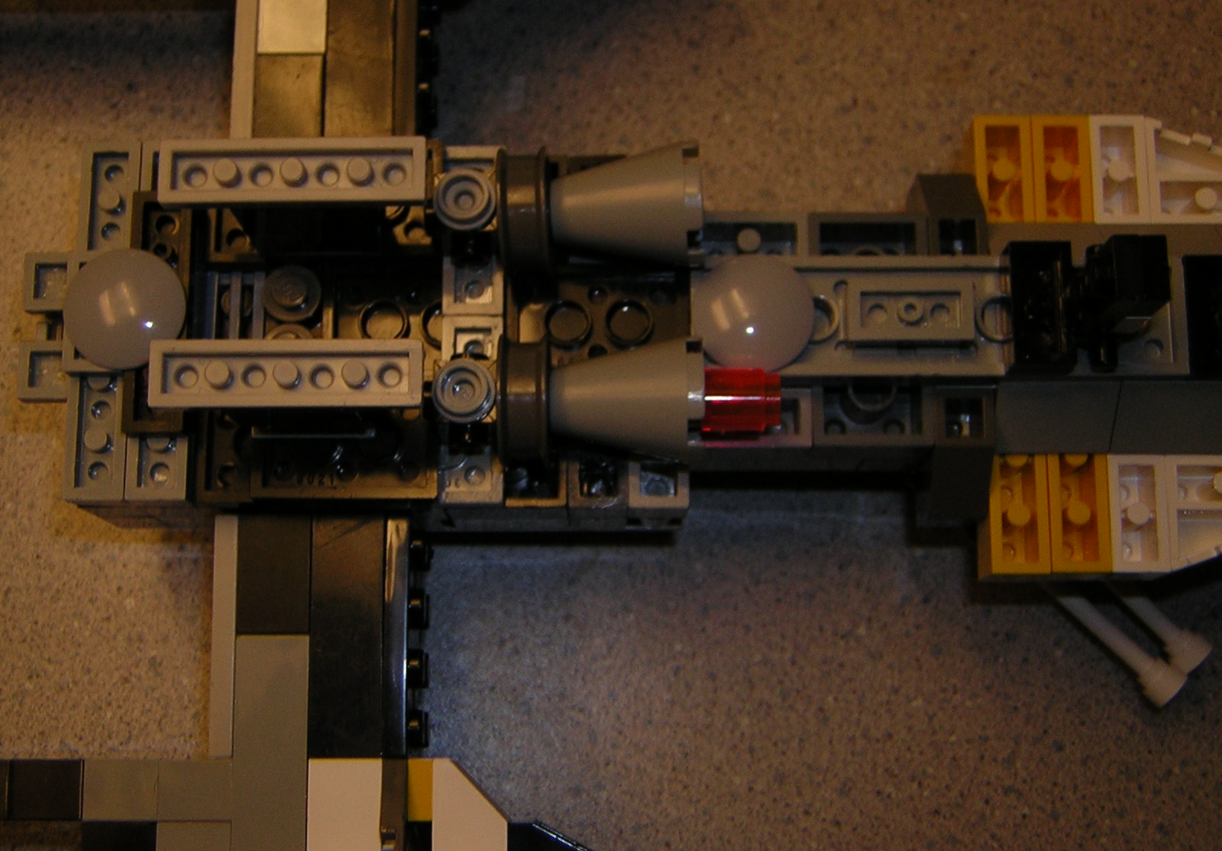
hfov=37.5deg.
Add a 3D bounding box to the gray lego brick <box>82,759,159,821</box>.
[{"bbox_3d":[-0.063,0.048,0.236,0.010,0.009,0.008,0,79,1],"label":"gray lego brick"}]

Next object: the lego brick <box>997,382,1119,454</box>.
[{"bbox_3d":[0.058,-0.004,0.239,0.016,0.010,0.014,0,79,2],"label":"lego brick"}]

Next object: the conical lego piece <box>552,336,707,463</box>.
[{"bbox_3d":[0.002,-0.003,0.225,0.019,0.016,0.016,0,79,1],"label":"conical lego piece"}]

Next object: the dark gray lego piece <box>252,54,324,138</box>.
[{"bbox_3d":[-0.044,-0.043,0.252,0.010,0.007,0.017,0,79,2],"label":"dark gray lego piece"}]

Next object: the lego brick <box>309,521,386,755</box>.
[{"bbox_3d":[-0.034,0.028,0.239,0.010,0.009,0.032,0,79,1],"label":"lego brick"}]

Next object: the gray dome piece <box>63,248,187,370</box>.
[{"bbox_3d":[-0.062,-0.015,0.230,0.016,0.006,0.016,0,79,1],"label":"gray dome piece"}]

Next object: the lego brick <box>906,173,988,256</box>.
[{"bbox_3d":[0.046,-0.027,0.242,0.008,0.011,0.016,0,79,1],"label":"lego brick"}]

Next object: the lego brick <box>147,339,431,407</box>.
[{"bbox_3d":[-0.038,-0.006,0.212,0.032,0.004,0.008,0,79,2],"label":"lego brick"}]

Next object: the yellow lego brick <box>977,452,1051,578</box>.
[{"bbox_3d":[0.055,0.009,0.247,0.008,0.010,0.024,0,79,1],"label":"yellow lego brick"}]

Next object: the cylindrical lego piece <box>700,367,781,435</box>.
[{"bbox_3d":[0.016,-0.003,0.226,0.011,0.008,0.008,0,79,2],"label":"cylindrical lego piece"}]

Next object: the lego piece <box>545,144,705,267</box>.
[{"bbox_3d":[0.002,-0.028,0.228,0.019,0.016,0.016,0,79,1],"label":"lego piece"}]

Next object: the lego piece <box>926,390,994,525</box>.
[{"bbox_3d":[0.046,0.004,0.241,0.008,0.010,0.016,0,79,1],"label":"lego piece"}]

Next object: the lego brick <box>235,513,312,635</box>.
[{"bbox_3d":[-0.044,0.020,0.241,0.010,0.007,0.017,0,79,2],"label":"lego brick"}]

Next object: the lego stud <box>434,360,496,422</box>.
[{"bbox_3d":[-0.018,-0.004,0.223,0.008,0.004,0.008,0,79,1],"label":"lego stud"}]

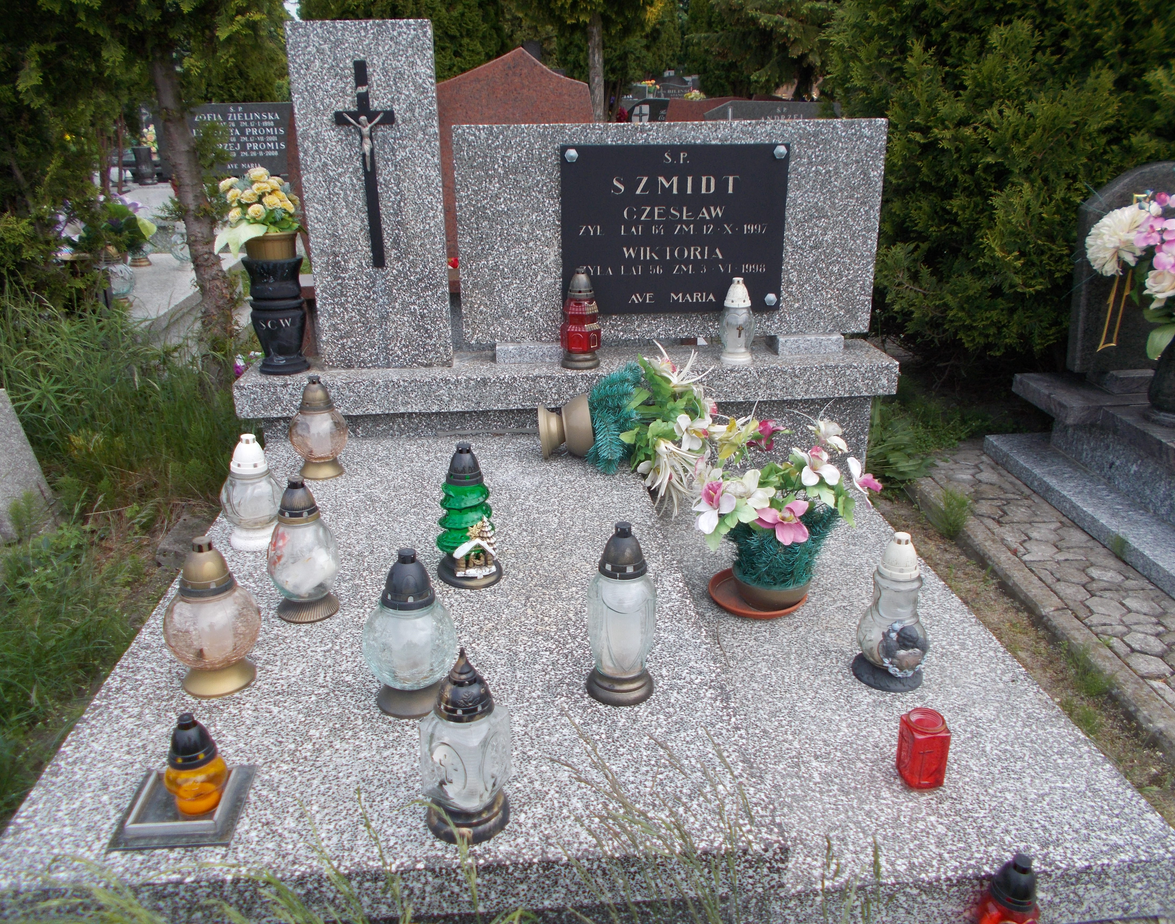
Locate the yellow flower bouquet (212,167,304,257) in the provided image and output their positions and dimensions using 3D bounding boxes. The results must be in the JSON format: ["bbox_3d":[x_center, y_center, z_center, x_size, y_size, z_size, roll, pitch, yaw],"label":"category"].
[{"bbox_3d":[-0.982,-0.737,2.751,0.266,0.267,0.240,-2,21,-4],"label":"yellow flower bouquet"}]

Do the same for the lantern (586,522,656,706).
[{"bbox_3d":[0.057,0.251,1.585,0.118,0.316,0.118,-2,20,-4],"label":"lantern"}]

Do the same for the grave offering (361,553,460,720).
[{"bbox_3d":[-0.306,0.279,1.554,0.161,0.291,0.161,-2,20,-4],"label":"grave offering"}]

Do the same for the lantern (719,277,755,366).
[{"bbox_3d":[0.476,-0.446,2.905,0.109,0.254,0.109,-3,20,-7],"label":"lantern"}]

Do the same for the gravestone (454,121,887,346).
[{"bbox_3d":[0.258,-0.728,2.938,1.324,0.669,0.112,-2,20,-4],"label":"gravestone"}]

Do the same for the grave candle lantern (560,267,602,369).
[{"bbox_3d":[-0.022,-0.451,2.882,0.126,0.306,0.126,-2,21,-4],"label":"grave candle lantern"}]

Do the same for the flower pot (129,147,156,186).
[{"bbox_3d":[-3.648,-2.435,7.600,0.175,0.310,0.175,-6,21,-15],"label":"flower pot"}]

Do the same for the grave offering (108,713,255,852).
[{"bbox_3d":[-0.595,0.432,1.346,0.164,0.163,0.168,-2,21,-4],"label":"grave offering"}]

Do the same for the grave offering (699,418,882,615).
[{"bbox_3d":[0.477,0.118,2.202,0.407,0.412,0.359,-2,20,-4],"label":"grave offering"}]

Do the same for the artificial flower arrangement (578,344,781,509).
[{"bbox_3d":[0.255,-0.097,2.541,0.533,0.427,0.388,-2,3,-4],"label":"artificial flower arrangement"}]

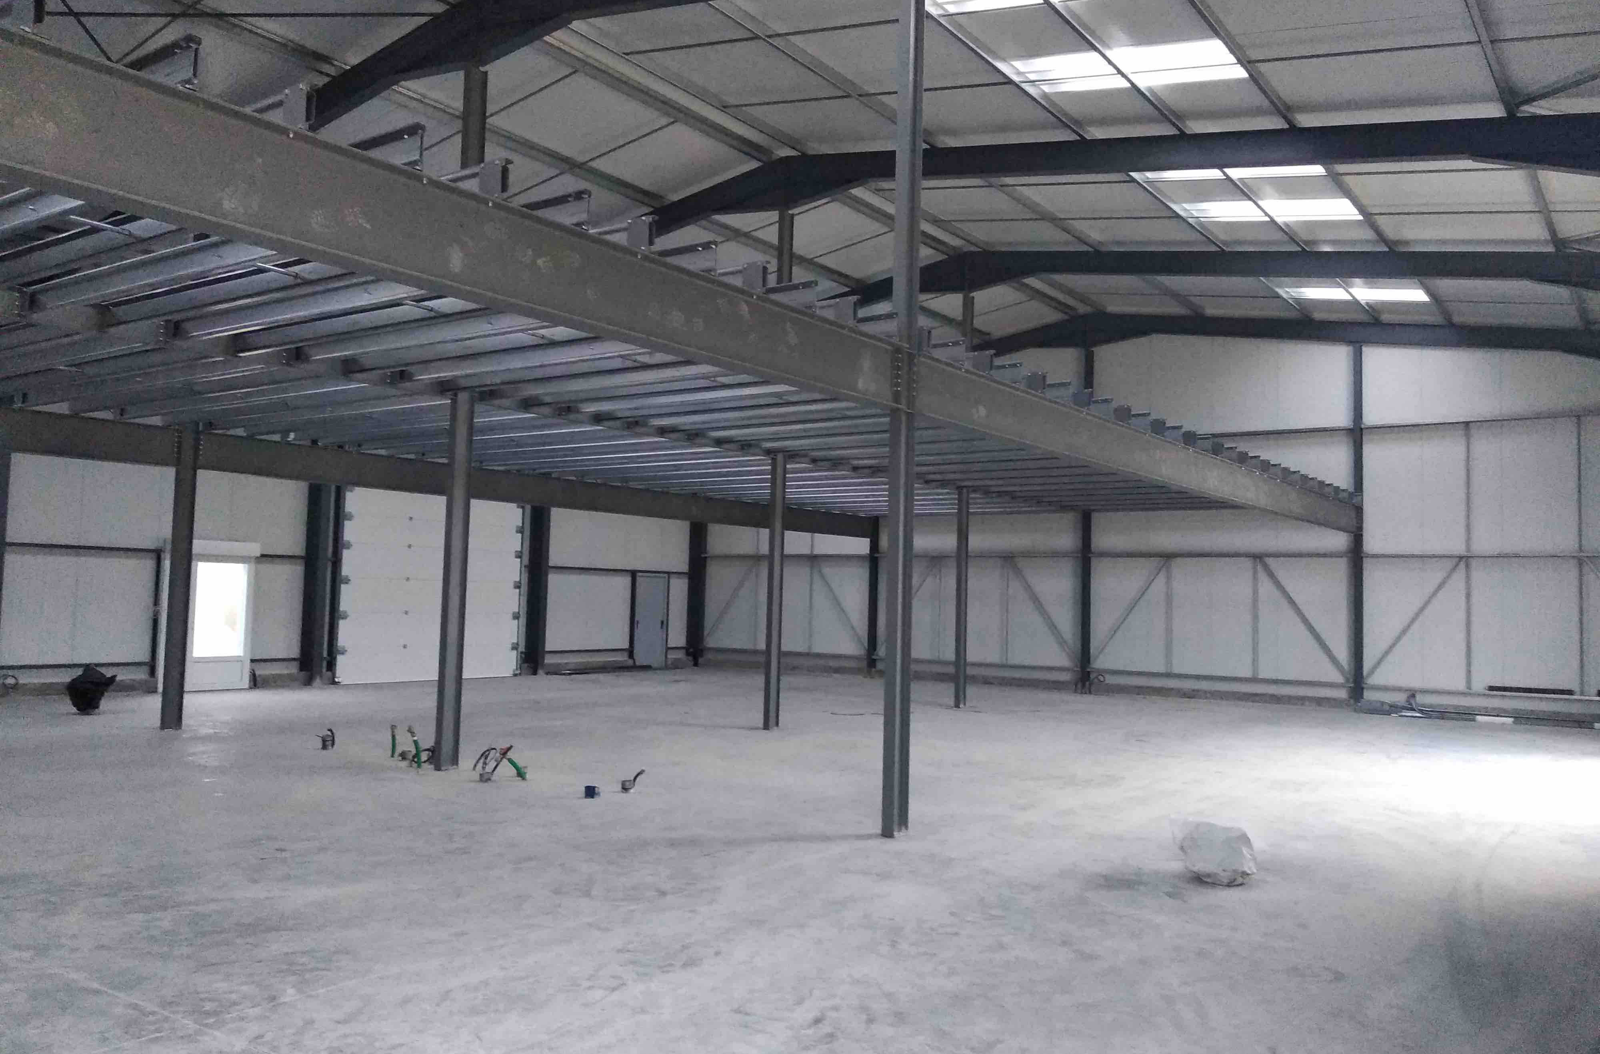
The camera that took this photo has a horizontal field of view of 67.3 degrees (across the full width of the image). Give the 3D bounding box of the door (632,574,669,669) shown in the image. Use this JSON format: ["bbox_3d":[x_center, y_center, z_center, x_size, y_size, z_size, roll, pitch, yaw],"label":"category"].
[{"bbox_3d":[-3.372,2.146,27.268,0.080,2.126,1.067,-1,-4,36],"label":"door"}]

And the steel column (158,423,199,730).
[{"bbox_3d":[-7.213,0.576,13.987,0.105,3.535,0.200,-1,-4,36],"label":"steel column"}]

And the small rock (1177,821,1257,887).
[{"bbox_3d":[2.689,2.089,7.747,0.460,0.360,0.420,0,-3,19],"label":"small rock"}]

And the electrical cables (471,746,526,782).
[{"bbox_3d":[-2.740,2.166,10.978,0.490,0.280,0.260,2,-3,-14],"label":"electrical cables"}]

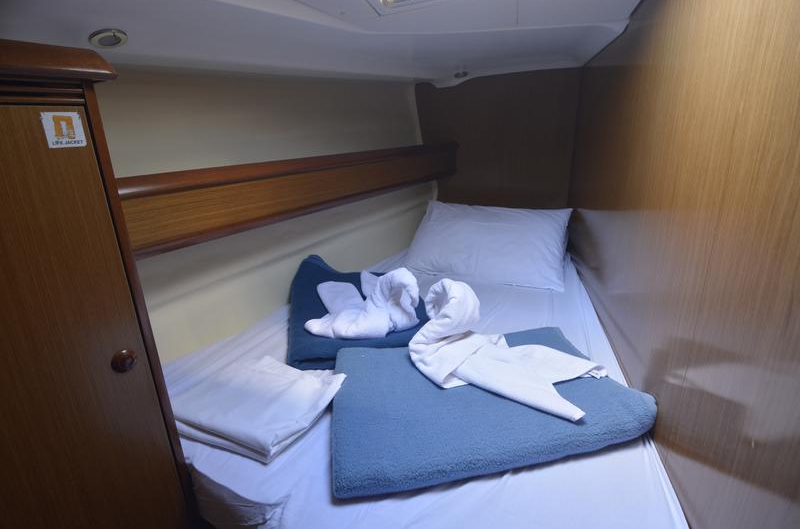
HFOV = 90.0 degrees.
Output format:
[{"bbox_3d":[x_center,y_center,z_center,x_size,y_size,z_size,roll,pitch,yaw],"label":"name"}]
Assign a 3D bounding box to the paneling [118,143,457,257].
[{"bbox_3d":[-0.170,-0.350,1.584,0.060,0.186,1.701,10,22,32],"label":"paneling"}]

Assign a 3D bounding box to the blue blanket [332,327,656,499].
[{"bbox_3d":[0.173,0.299,0.988,0.646,0.064,0.483,-5,19,-9],"label":"blue blanket"}]

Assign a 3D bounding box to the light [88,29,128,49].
[{"bbox_3d":[-0.685,-0.534,0.939,0.078,0.022,0.078,-18,14,-28],"label":"light"}]

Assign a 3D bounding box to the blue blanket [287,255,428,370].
[{"bbox_3d":[-0.149,0.140,1.417,0.422,0.122,0.563,-3,19,-5],"label":"blue blanket"}]

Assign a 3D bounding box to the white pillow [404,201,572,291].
[{"bbox_3d":[0.437,-0.125,1.872,0.678,0.154,0.512,7,41,24],"label":"white pillow"}]

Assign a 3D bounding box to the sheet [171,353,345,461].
[{"bbox_3d":[-0.347,0.320,0.994,0.301,0.051,0.282,7,21,24],"label":"sheet"}]

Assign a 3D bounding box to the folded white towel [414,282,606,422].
[{"bbox_3d":[0.243,0.158,0.958,0.448,0.224,0.230,7,21,24],"label":"folded white towel"}]

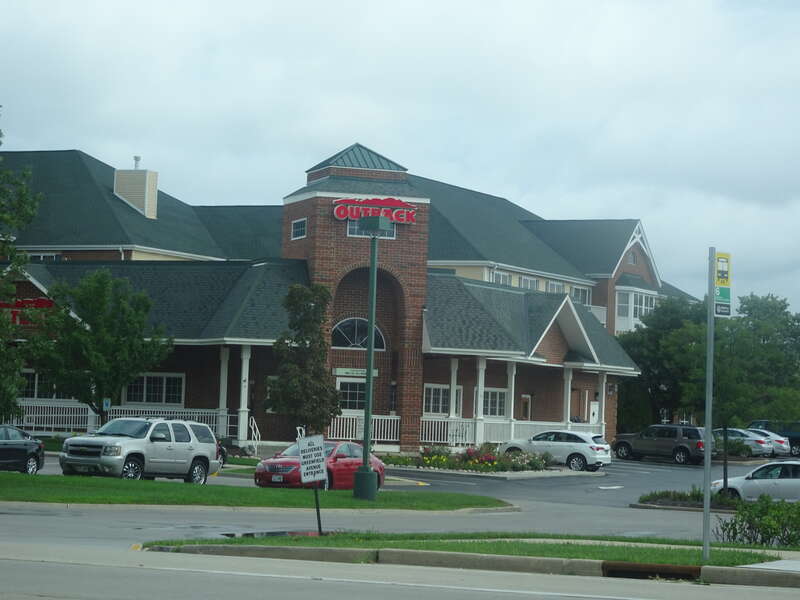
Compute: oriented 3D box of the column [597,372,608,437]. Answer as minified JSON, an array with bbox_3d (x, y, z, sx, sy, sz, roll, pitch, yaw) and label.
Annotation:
[{"bbox_3d":[9.877,5.378,113.000,0.320,3.560,0.320,1,-3,22],"label":"column"}]

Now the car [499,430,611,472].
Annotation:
[{"bbox_3d":[6.405,6.220,95.200,4.720,1.670,1.900,1,-3,22],"label":"car"}]

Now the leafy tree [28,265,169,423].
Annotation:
[{"bbox_3d":[-10.821,2.096,83.500,5.200,6.400,5.000,2,-3,0],"label":"leafy tree"}]

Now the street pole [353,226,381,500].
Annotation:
[{"bbox_3d":[-0.750,1.583,58.699,0.600,6.950,0.600,2,-3,0],"label":"street pole"}]

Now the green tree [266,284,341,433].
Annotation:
[{"bbox_3d":[-3.777,2.692,89.311,2.850,6.600,2.850,2,-3,0],"label":"green tree"}]

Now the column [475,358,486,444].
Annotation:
[{"bbox_3d":[3.360,4.239,96.397,0.320,3.600,0.320,3,-3,-19],"label":"column"}]

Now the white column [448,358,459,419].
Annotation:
[{"bbox_3d":[2.126,4.098,91.500,0.320,3.560,0.320,3,-3,-20],"label":"white column"}]

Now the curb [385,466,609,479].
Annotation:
[{"bbox_3d":[3.307,6.603,88.674,6.700,0.200,10.450,0,-4,27],"label":"curb"}]

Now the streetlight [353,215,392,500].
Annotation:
[{"bbox_3d":[-0.764,1.505,60.500,0.620,7.500,0.620,0,-4,33],"label":"streetlight"}]

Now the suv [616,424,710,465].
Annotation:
[{"bbox_3d":[12.646,6.923,110.500,4.800,1.820,1.850,1,-3,22],"label":"suv"}]

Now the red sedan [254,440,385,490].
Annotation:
[{"bbox_3d":[-2.160,4.590,63.686,1.830,1.470,4.820,0,-4,28],"label":"red sedan"}]

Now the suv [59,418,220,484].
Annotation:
[{"bbox_3d":[-7.142,4.183,63.641,2.030,1.930,5.130,0,-4,30],"label":"suv"}]

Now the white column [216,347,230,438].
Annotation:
[{"bbox_3d":[-6.728,3.557,88.300,0.320,3.560,0.320,1,-3,24],"label":"white column"}]

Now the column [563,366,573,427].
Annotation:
[{"bbox_3d":[7.578,4.863,104.897,0.300,3.600,0.300,0,-4,27],"label":"column"}]

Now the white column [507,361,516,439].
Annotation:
[{"bbox_3d":[4.728,4.410,98.000,0.320,3.560,0.320,1,-3,22],"label":"white column"}]

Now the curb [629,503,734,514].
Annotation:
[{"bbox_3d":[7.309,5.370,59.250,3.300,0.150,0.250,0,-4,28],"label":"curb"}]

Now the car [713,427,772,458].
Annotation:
[{"bbox_3d":[16.358,7.212,116.519,4.820,1.470,1.840,0,-4,28],"label":"car"}]

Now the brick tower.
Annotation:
[{"bbox_3d":[-2.020,-0.141,98.326,5.150,13.090,5.150,3,-3,-18],"label":"brick tower"}]

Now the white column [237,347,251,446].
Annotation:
[{"bbox_3d":[-5.779,3.498,86.000,0.330,3.620,0.330,3,-3,-20],"label":"white column"}]

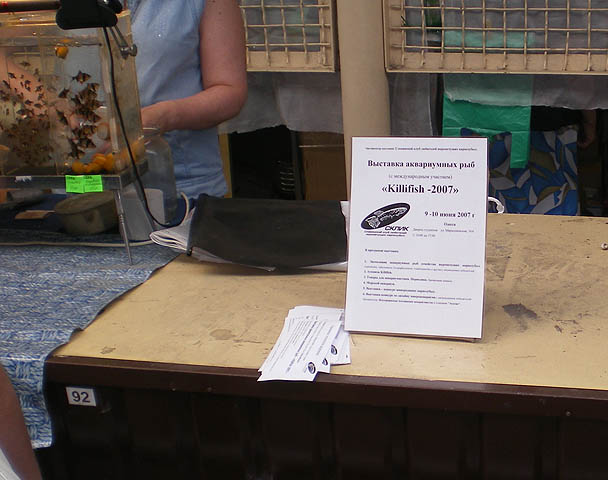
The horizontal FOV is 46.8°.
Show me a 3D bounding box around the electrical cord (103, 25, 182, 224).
[{"bbox_3d":[-0.315,-0.201,1.390,0.100,0.425,0.120,2,21,11],"label":"electrical cord"}]

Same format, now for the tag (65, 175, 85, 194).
[{"bbox_3d":[-0.437,-0.106,1.341,0.037,0.035,0.002,1,21,8],"label":"tag"}]

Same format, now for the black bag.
[{"bbox_3d":[-0.069,-0.026,1.449,0.315,0.055,0.275,-1,21,3],"label":"black bag"}]

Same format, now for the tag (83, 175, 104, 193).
[{"bbox_3d":[-0.399,-0.106,1.331,0.037,0.034,0.002,1,21,8],"label":"tag"}]

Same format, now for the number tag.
[{"bbox_3d":[-0.335,0.237,1.057,0.044,0.030,0.003,2,21,11],"label":"number tag"}]

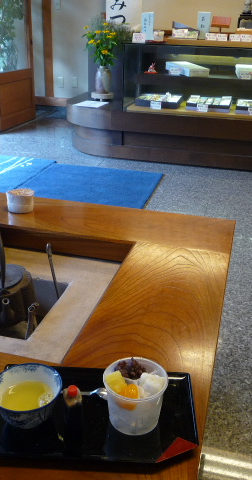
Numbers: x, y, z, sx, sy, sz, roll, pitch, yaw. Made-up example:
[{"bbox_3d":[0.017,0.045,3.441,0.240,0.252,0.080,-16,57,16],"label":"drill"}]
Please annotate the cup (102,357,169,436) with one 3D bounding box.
[{"bbox_3d":[0.012,0.210,0.615,0.085,0.067,0.085,1,24,-1],"label":"cup"}]

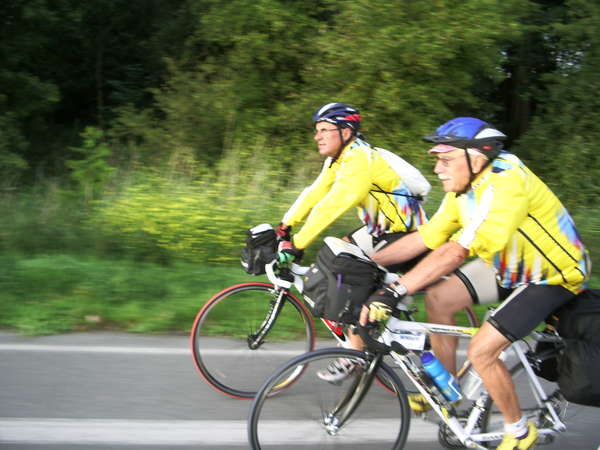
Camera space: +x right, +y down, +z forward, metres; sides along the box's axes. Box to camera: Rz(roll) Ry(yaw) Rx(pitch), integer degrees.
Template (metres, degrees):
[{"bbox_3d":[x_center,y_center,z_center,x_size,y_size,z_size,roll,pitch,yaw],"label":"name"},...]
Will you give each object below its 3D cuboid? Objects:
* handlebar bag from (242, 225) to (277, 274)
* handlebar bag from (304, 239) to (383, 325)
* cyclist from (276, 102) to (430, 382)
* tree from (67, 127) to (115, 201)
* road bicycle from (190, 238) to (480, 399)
[{"bbox_3d":[-0.223,0.132,3.282,0.175,0.230,0.210,6,12,-6],"label":"handlebar bag"},{"bbox_3d":[0.158,0.222,2.449,0.250,0.260,0.260,15,10,-10],"label":"handlebar bag"},{"bbox_3d":[0.292,0.146,3.327,0.830,1.570,0.520,2,12,-5],"label":"cyclist"},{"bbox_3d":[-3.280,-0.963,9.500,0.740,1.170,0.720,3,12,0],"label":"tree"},{"bbox_3d":[0.229,0.521,3.402,1.633,0.970,0.450,2,12,-5],"label":"road bicycle"}]

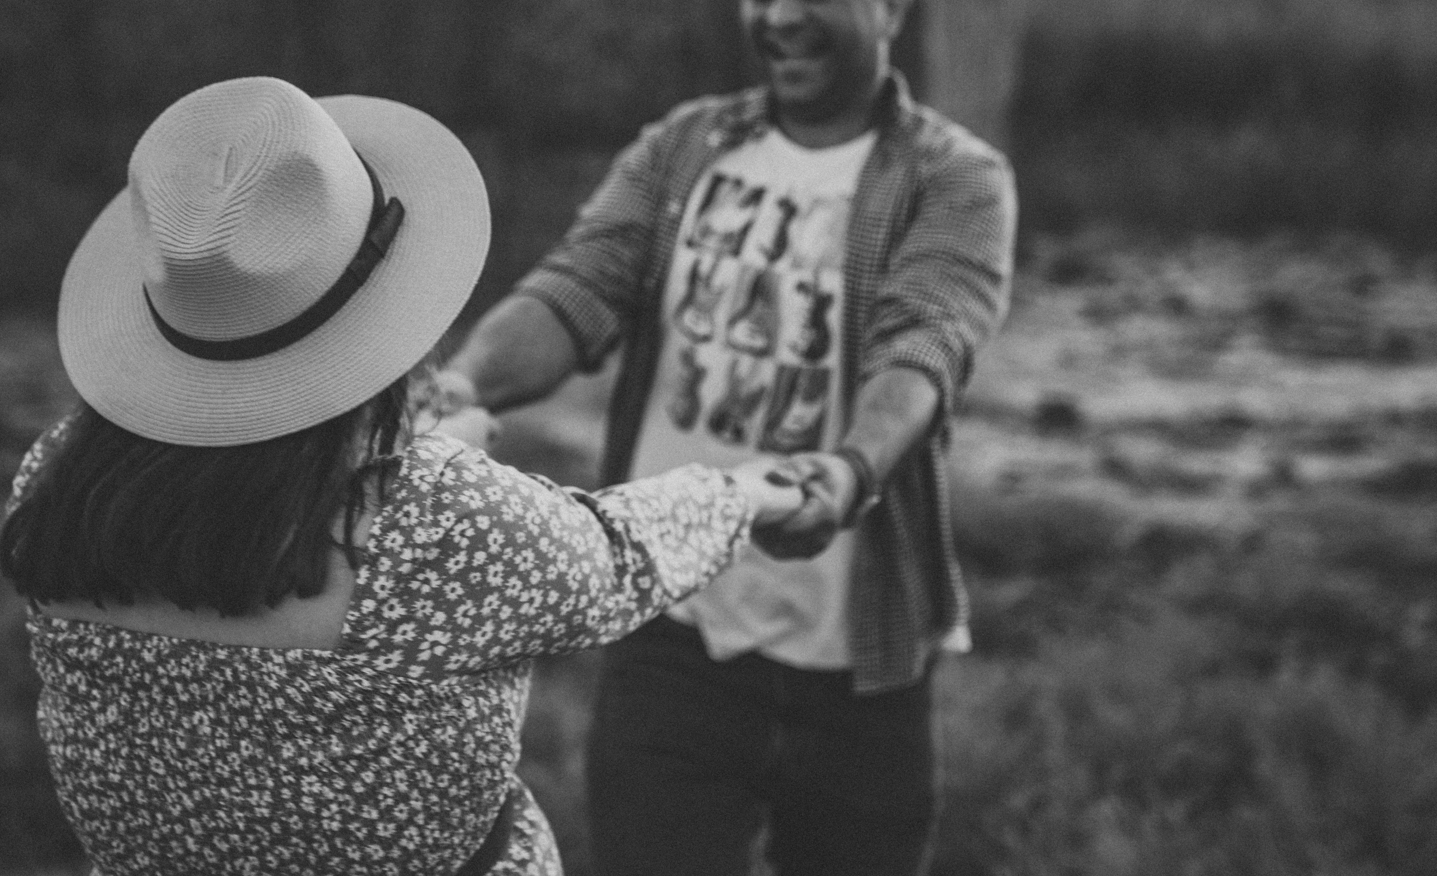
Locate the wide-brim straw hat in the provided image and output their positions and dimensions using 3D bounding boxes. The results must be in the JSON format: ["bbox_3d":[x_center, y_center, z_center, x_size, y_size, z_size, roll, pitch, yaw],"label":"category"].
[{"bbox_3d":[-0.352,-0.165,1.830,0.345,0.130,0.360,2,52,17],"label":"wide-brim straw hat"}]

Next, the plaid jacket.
[{"bbox_3d":[0.055,-0.045,2.600,0.520,0.675,0.390,9,16,20],"label":"plaid jacket"}]

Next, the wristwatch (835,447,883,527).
[{"bbox_3d":[0.127,0.046,2.320,0.060,0.066,0.042,42,31,0],"label":"wristwatch"}]

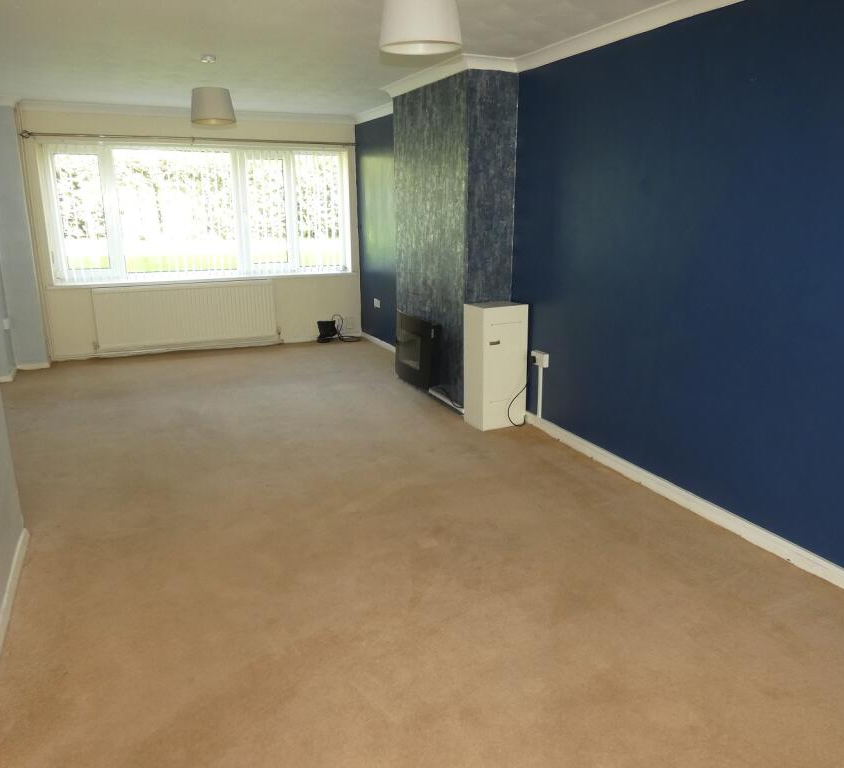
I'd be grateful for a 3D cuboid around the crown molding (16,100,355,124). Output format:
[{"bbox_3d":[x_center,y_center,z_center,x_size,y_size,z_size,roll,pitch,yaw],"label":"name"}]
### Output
[{"bbox_3d":[-2.189,-2.698,6.501,3.210,0.085,0.085,-7,17,-24],"label":"crown molding"}]

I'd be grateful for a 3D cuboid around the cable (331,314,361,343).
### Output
[{"bbox_3d":[-0.881,-0.649,7.546,0.340,0.300,0.200,-7,17,-24],"label":"cable"}]

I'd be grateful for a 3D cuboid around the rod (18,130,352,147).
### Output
[{"bbox_3d":[-2.196,-2.443,6.538,3.180,0.070,0.080,-7,17,-24],"label":"rod"}]

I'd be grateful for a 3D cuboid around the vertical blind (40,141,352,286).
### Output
[{"bbox_3d":[-2.188,-1.782,6.829,3.020,1.330,0.085,-7,17,-24],"label":"vertical blind"}]

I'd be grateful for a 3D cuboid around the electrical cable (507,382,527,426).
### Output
[{"bbox_3d":[0.665,0.157,4.544,0.150,0.290,0.070,-7,17,-24],"label":"electrical cable"}]

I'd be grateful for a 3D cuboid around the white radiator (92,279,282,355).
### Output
[{"bbox_3d":[-2.436,-0.740,6.869,1.790,0.590,0.085,-7,17,-24],"label":"white radiator"}]

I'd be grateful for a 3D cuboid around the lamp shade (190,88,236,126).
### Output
[{"bbox_3d":[-1.377,-1.826,4.275,0.280,0.200,0.280,-7,17,-24],"label":"lamp shade"}]

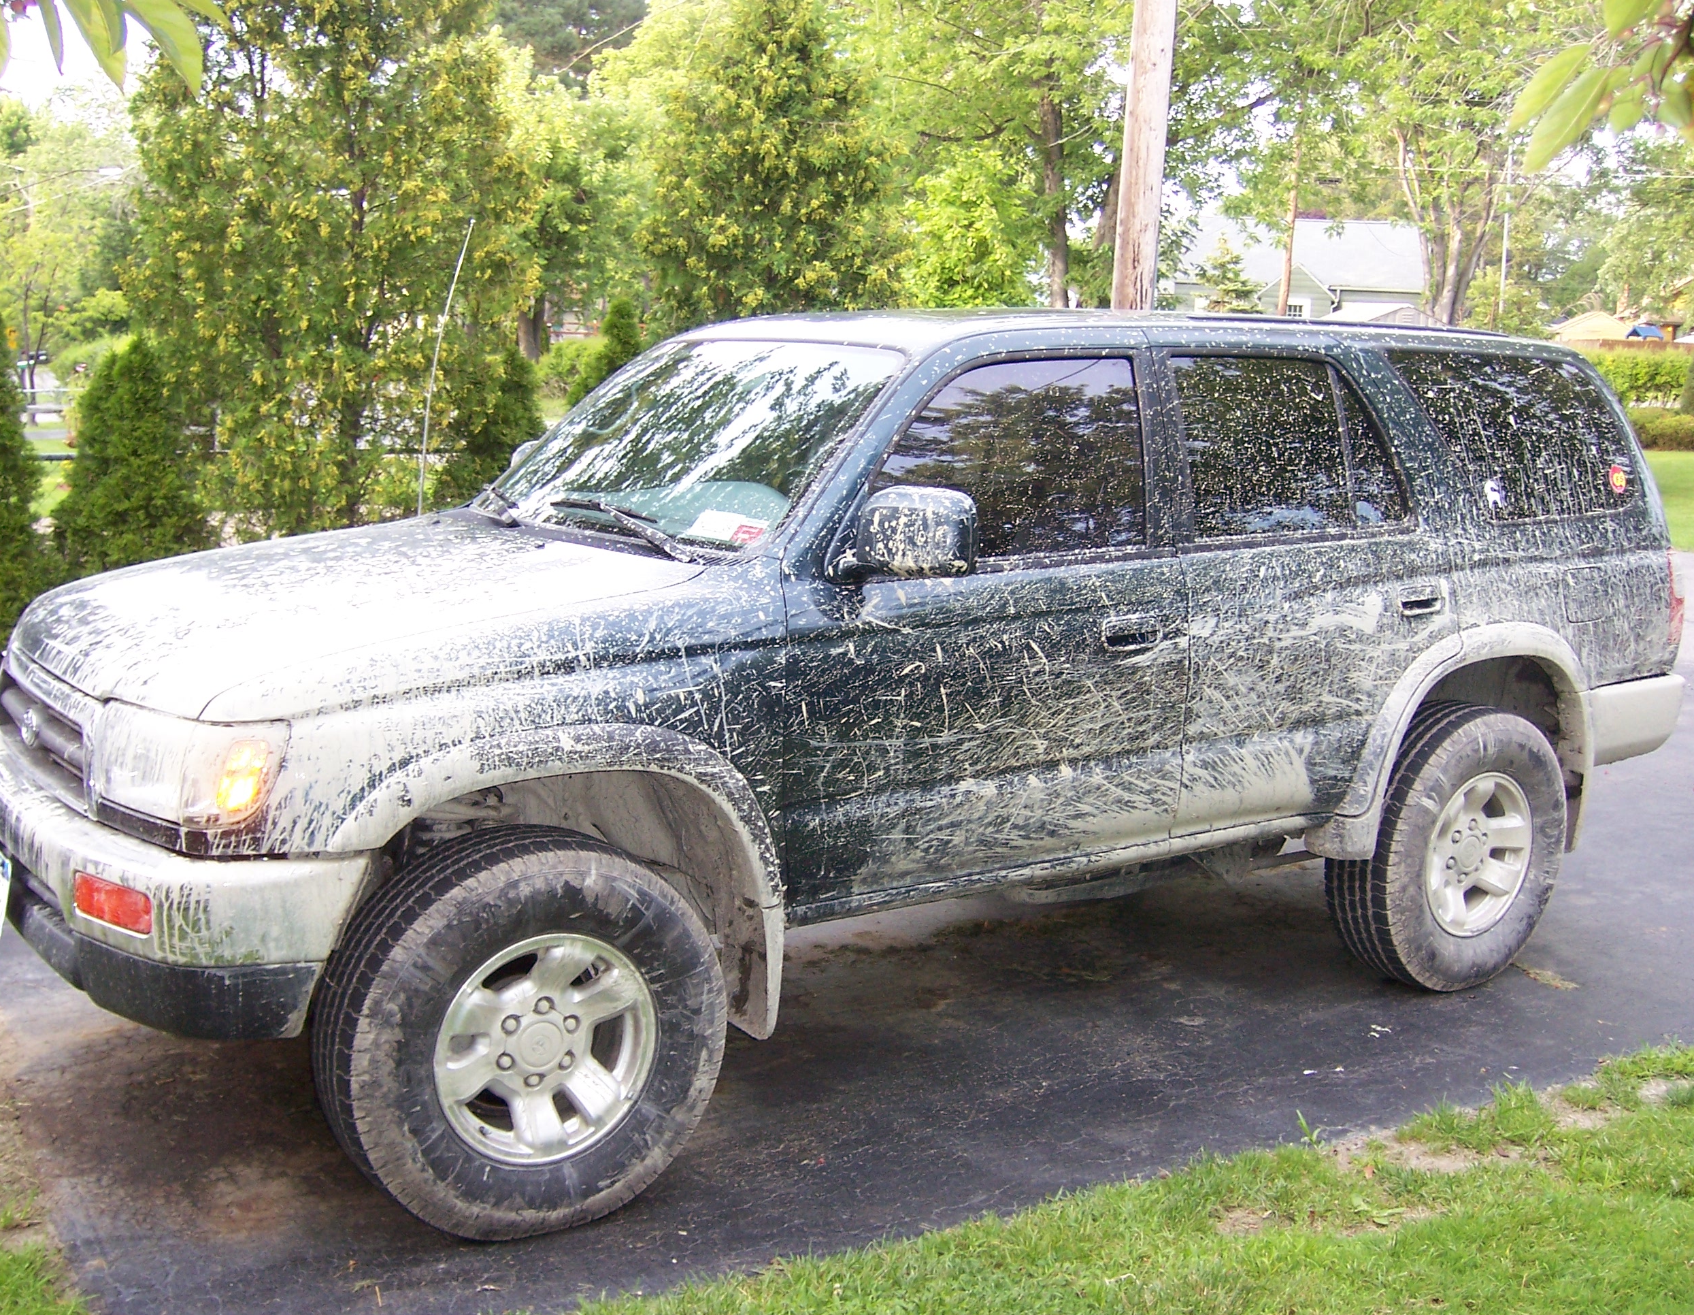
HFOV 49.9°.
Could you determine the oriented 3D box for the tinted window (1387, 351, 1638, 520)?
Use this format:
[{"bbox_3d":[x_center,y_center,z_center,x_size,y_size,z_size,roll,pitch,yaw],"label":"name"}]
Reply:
[{"bbox_3d":[1.812,-0.595,4.904,0.960,0.450,0.060,-5,-2,-33],"label":"tinted window"}]

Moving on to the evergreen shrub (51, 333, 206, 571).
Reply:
[{"bbox_3d":[-3.617,-0.765,9.257,0.800,1.750,0.800,-3,10,-21],"label":"evergreen shrub"}]

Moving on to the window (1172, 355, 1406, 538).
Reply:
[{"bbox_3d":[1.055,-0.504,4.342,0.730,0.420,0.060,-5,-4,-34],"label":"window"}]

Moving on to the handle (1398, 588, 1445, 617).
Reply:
[{"bbox_3d":[1.439,-0.137,4.560,0.172,0.072,0.045,-5,12,-34],"label":"handle"}]

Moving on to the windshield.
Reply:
[{"bbox_3d":[-0.388,-0.517,4.288,0.110,0.660,1.400,47,-18,-30],"label":"windshield"}]

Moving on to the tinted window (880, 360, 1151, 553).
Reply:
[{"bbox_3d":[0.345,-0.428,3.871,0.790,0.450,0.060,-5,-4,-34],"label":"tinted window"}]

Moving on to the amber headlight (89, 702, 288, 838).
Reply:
[{"bbox_3d":[-1.130,0.181,3.153,0.250,0.178,0.355,-5,12,-34],"label":"amber headlight"}]

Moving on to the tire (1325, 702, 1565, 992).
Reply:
[{"bbox_3d":[1.619,0.509,4.906,0.765,0.765,0.268,-5,12,-34],"label":"tire"}]

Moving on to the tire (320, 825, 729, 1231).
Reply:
[{"bbox_3d":[-0.604,0.706,3.463,0.775,0.775,0.270,-5,11,-31],"label":"tire"}]

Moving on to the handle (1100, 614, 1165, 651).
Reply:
[{"bbox_3d":[0.636,-0.058,4.059,0.170,0.075,0.045,-5,8,-33],"label":"handle"}]

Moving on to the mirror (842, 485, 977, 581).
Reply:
[{"bbox_3d":[0.128,-0.248,3.579,0.150,0.175,0.220,-5,11,-33],"label":"mirror"}]

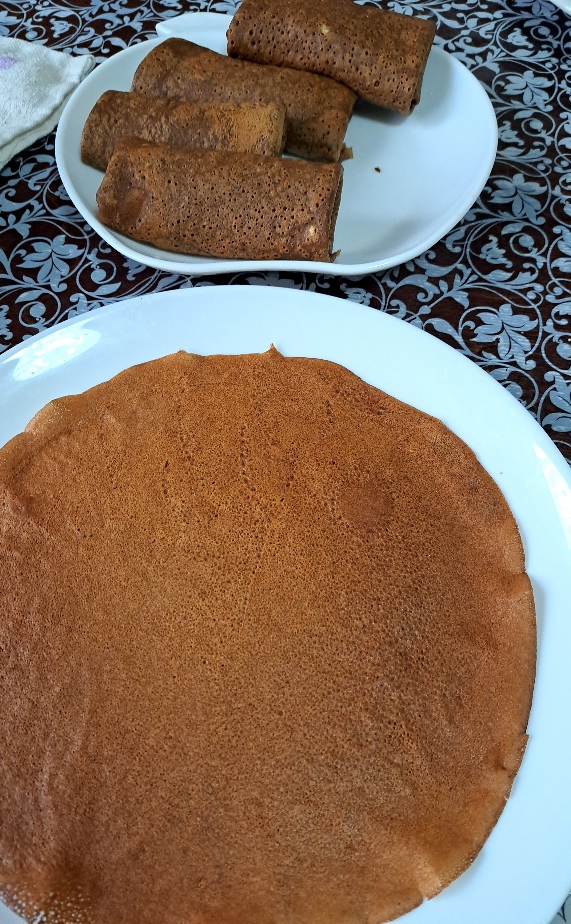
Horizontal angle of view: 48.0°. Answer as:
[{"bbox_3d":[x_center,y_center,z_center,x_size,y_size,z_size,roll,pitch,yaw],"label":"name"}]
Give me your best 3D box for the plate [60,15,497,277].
[{"bbox_3d":[-0.005,-0.176,0.351,0.234,0.022,0.211,-1,63,1],"label":"plate"}]

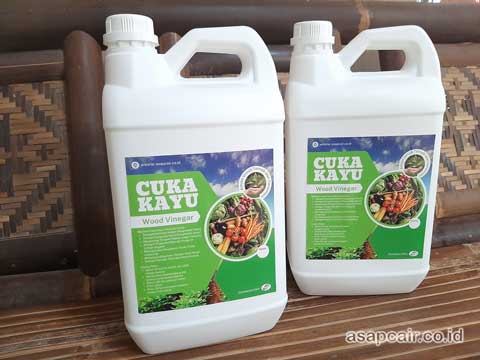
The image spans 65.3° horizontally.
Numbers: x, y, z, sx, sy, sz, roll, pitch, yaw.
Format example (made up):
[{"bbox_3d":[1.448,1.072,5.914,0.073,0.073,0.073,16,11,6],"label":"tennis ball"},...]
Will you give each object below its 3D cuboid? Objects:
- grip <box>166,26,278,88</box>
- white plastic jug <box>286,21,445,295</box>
[{"bbox_3d":[-0.018,-0.129,0.397,0.123,0.059,0.038,-5,11,-14],"label":"grip"},{"bbox_3d":[0.152,-0.029,0.488,0.175,0.332,0.120,-1,10,6],"label":"white plastic jug"}]

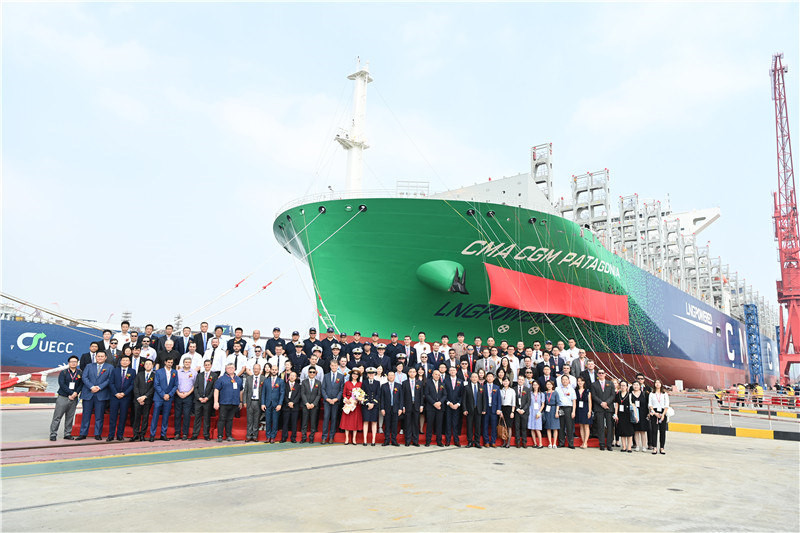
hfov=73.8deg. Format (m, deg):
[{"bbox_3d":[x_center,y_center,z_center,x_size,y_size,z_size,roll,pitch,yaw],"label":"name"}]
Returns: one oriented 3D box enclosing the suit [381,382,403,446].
[{"bbox_3d":[-0.174,3.375,12.410,0.510,1.392,0.320,3,-12,-3],"label":"suit"}]

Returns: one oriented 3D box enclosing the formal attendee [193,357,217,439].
[{"bbox_3d":[-4.551,3.107,12.449,0.480,1.790,0.300,4,-12,-11],"label":"formal attendee"}]

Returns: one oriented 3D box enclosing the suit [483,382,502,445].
[{"bbox_3d":[2.196,3.560,12.903,0.500,1.522,0.360,1,-11,4],"label":"suit"}]

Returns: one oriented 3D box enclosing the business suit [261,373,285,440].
[{"bbox_3d":[-2.893,3.205,12.122,0.520,1.426,0.320,4,-12,-10],"label":"business suit"}]

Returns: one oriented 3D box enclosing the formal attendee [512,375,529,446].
[{"bbox_3d":[2.958,3.522,13.010,0.460,1.691,0.360,1,-11,5],"label":"formal attendee"}]

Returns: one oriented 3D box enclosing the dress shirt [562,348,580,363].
[{"bbox_3d":[4.835,2.582,14.831,0.500,0.680,0.280,-1,-12,16],"label":"dress shirt"}]

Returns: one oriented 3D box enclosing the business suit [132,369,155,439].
[{"bbox_3d":[-5.867,3.144,12.192,0.480,1.450,0.290,5,-13,-14],"label":"business suit"}]

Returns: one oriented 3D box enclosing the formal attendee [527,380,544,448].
[{"bbox_3d":[3.227,3.502,12.650,0.410,1.537,0.290,1,-11,5],"label":"formal attendee"}]

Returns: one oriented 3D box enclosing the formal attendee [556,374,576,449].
[{"bbox_3d":[3.981,3.456,12.750,0.470,1.690,0.320,1,-11,6],"label":"formal attendee"}]

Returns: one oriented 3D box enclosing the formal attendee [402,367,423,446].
[{"bbox_3d":[0.302,3.244,12.380,0.490,1.767,0.320,2,-11,-1],"label":"formal attendee"}]

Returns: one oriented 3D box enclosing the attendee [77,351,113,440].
[{"bbox_3d":[-6.475,2.737,11.401,0.620,1.830,0.370,7,-13,-23],"label":"attendee"}]

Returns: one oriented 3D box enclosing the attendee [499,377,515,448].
[{"bbox_3d":[2.558,3.490,12.781,0.430,1.601,0.340,-1,-12,16],"label":"attendee"}]

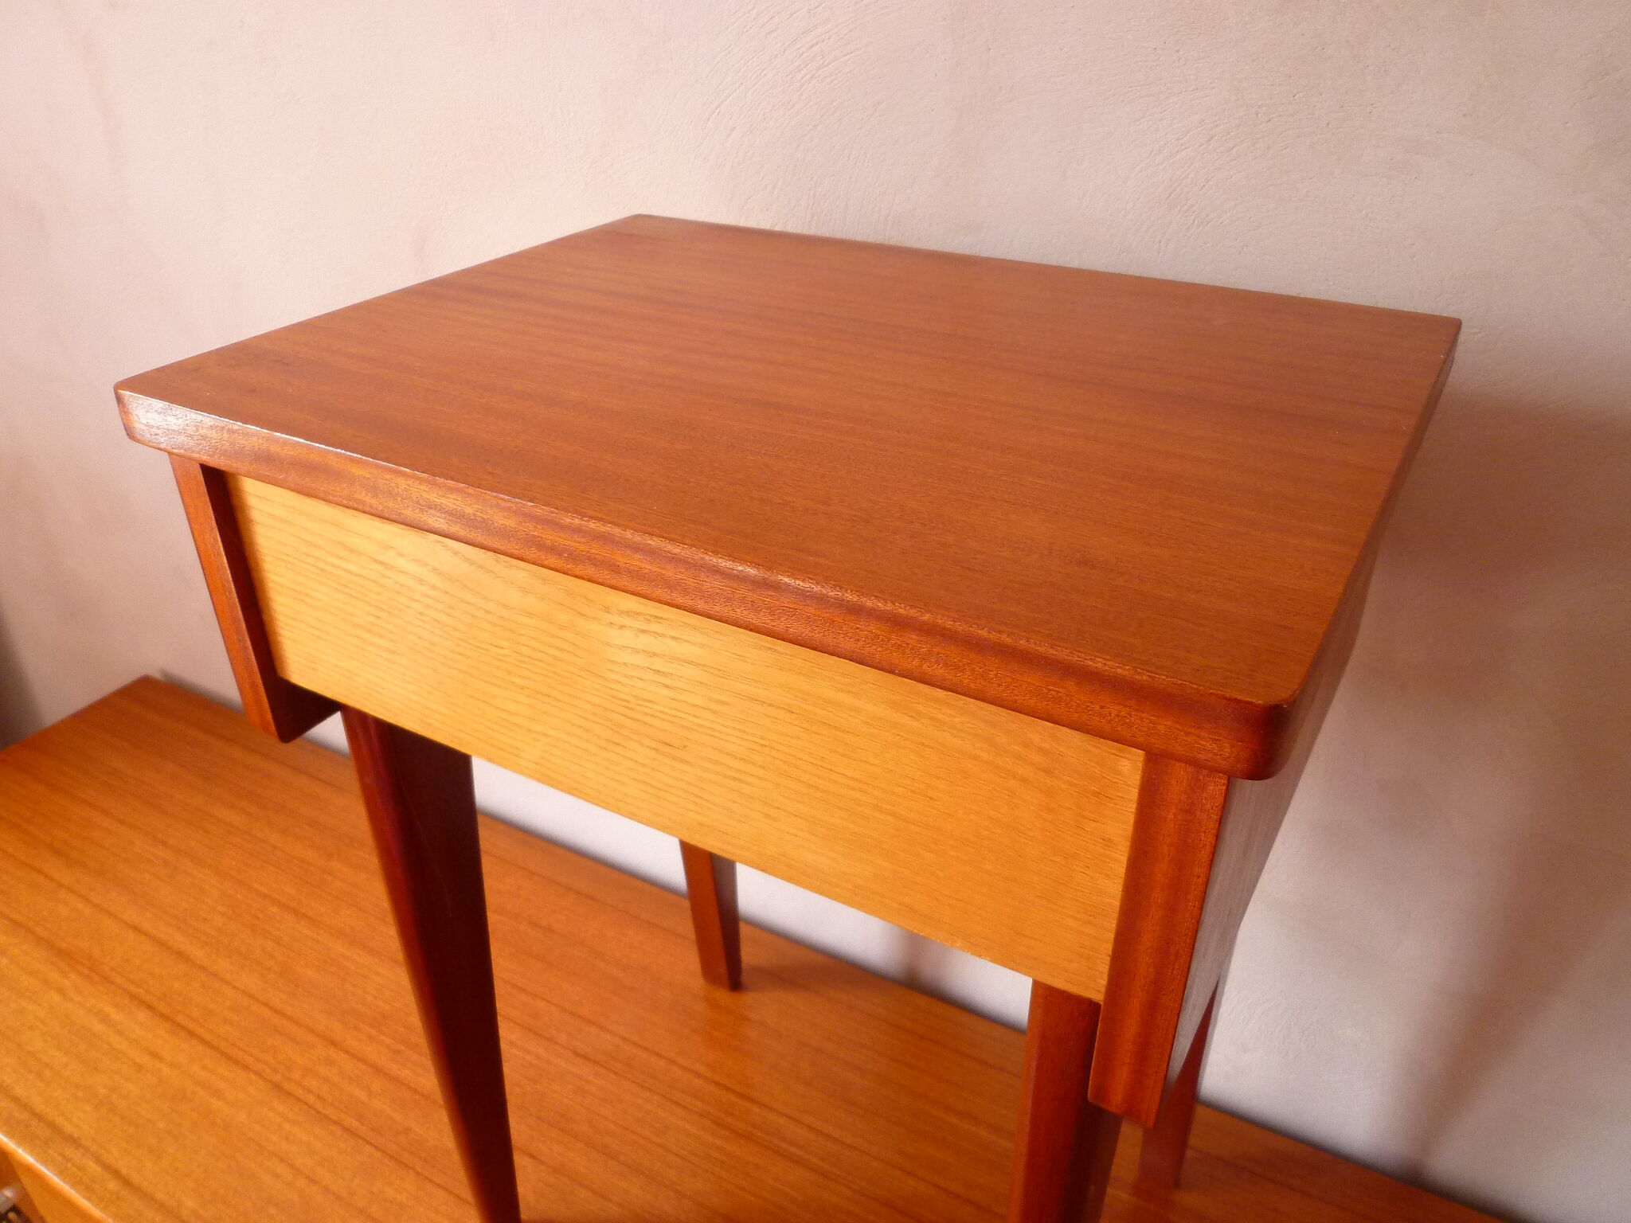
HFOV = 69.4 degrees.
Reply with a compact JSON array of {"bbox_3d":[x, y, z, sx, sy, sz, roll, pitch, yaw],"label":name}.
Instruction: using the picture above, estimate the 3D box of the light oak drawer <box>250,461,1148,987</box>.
[{"bbox_3d":[-0.006,-0.033,0.499,0.369,0.103,0.267,16,35,26],"label":"light oak drawer"}]

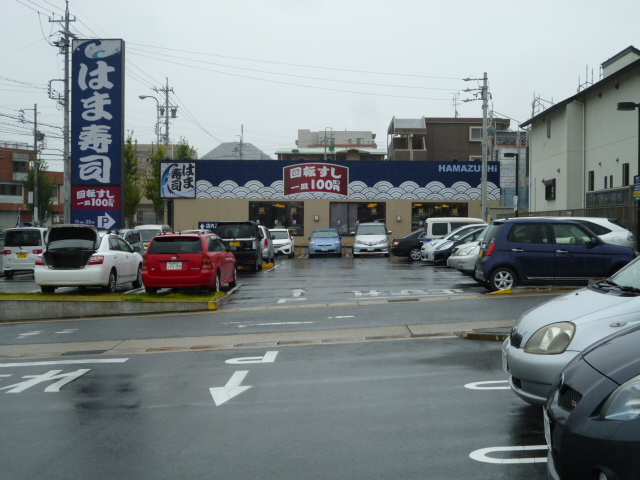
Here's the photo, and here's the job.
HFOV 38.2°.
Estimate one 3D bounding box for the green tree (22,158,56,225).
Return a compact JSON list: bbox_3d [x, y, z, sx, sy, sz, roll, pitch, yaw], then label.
[{"bbox_3d":[-23.668,-3.150,78.000,2.900,7.450,2.900,0,1,0],"label":"green tree"}]

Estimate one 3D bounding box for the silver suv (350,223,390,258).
[{"bbox_3d":[2.600,-0.010,48.300,1.800,1.760,4.750,0,1,1],"label":"silver suv"}]

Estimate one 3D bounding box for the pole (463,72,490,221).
[{"bbox_3d":[7.982,-3.802,47.000,1.350,9.430,0.500,0,1,-1],"label":"pole"}]

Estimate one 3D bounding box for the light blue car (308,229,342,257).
[{"bbox_3d":[0.320,0.185,48.900,1.750,1.500,4.450,0,1,1],"label":"light blue car"}]

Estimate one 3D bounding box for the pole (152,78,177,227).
[{"bbox_3d":[-11.662,-5.783,70.000,1.600,12.890,0.800,0,1,-1],"label":"pole"}]

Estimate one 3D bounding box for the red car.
[{"bbox_3d":[-3.180,0.540,23.050,1.700,1.490,4.400,0,1,2],"label":"red car"}]

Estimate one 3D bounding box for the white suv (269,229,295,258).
[{"bbox_3d":[-2.150,0.190,49.200,1.720,1.540,4.100,0,1,2],"label":"white suv"}]

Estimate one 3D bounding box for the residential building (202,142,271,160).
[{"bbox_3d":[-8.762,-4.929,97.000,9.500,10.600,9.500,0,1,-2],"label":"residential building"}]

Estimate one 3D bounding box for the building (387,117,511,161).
[{"bbox_3d":[12.200,-5.549,92.000,11.200,11.950,12.000,0,1,-2],"label":"building"}]

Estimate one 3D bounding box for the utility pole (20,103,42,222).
[{"bbox_3d":[-23.637,-5.270,76.000,1.700,11.740,0.700,0,1,-1],"label":"utility pole"}]

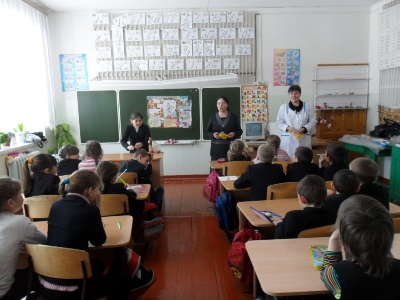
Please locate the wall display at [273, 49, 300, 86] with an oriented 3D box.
[{"bbox_3d":[1.596,-1.508,5.742,0.485,0.685,0.010,-2,8,-2],"label":"wall display"}]

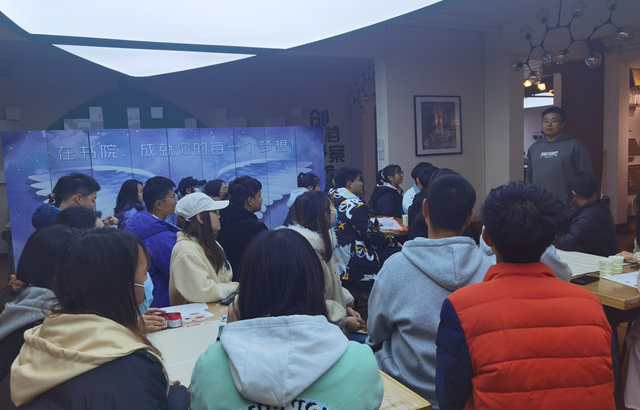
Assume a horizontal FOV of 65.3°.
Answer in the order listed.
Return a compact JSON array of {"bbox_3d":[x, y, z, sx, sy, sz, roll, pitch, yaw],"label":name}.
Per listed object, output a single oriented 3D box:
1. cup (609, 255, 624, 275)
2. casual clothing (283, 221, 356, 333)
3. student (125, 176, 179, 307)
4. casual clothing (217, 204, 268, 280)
[{"bbox_3d":[1.497,0.300,2.520,0.076,0.083,0.076,-2,5,0],"label":"cup"},{"bbox_3d":[-0.018,0.386,2.550,0.420,0.600,0.450,-4,5,-23],"label":"casual clothing"},{"bbox_3d":[-0.838,0.488,3.007,0.680,1.280,0.500,-4,5,-22],"label":"student"},{"bbox_3d":[-0.478,0.311,3.200,0.420,0.640,0.500,-4,5,-23],"label":"casual clothing"}]

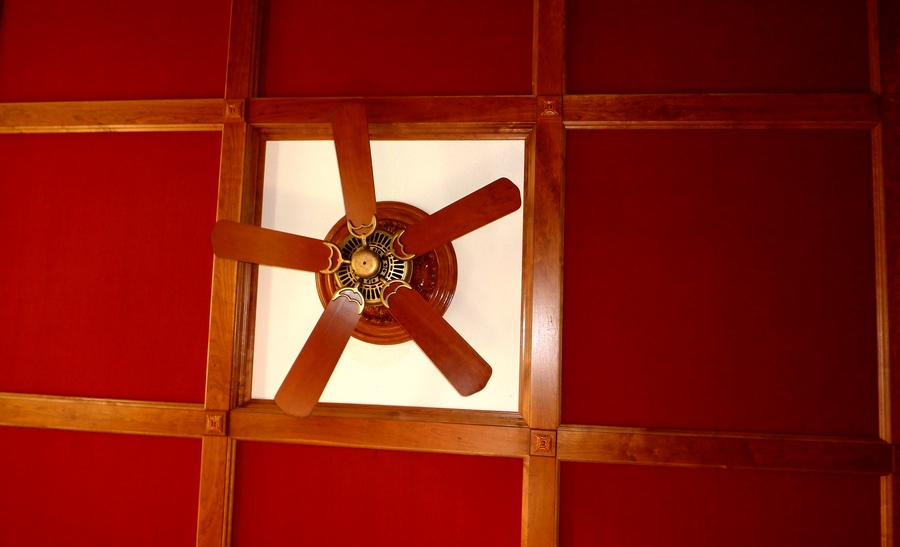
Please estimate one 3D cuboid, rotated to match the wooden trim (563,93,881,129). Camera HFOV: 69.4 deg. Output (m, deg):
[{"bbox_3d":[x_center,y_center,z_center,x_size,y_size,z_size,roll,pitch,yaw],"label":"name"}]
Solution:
[{"bbox_3d":[1.108,-0.667,2.661,1.261,0.045,0.138,1,-95,7],"label":"wooden trim"}]

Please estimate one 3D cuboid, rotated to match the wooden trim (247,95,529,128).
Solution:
[{"bbox_3d":[-0.261,-0.706,2.828,1.270,0.045,0.119,1,-95,7],"label":"wooden trim"}]

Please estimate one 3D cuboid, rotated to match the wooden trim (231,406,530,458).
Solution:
[{"bbox_3d":[-0.308,0.665,2.705,1.270,0.045,0.122,1,-95,7],"label":"wooden trim"}]

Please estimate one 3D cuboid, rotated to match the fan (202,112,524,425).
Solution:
[{"bbox_3d":[-0.316,-0.040,2.636,1.240,0.400,1.240,1,-95,7],"label":"fan"}]

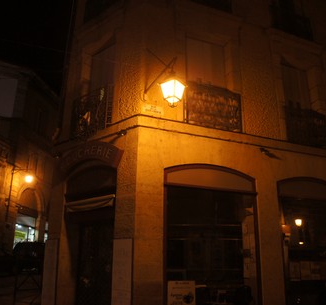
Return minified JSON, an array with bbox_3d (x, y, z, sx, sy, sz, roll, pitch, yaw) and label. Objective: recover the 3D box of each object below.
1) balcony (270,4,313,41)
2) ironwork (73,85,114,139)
[{"bbox_3d":[4.017,-4.057,10.968,1.706,0.828,0.223,8,-18,-23],"label":"balcony"},{"bbox_3d":[-1.795,-1.011,9.010,1.382,1.116,0.230,-13,-21,39],"label":"ironwork"}]

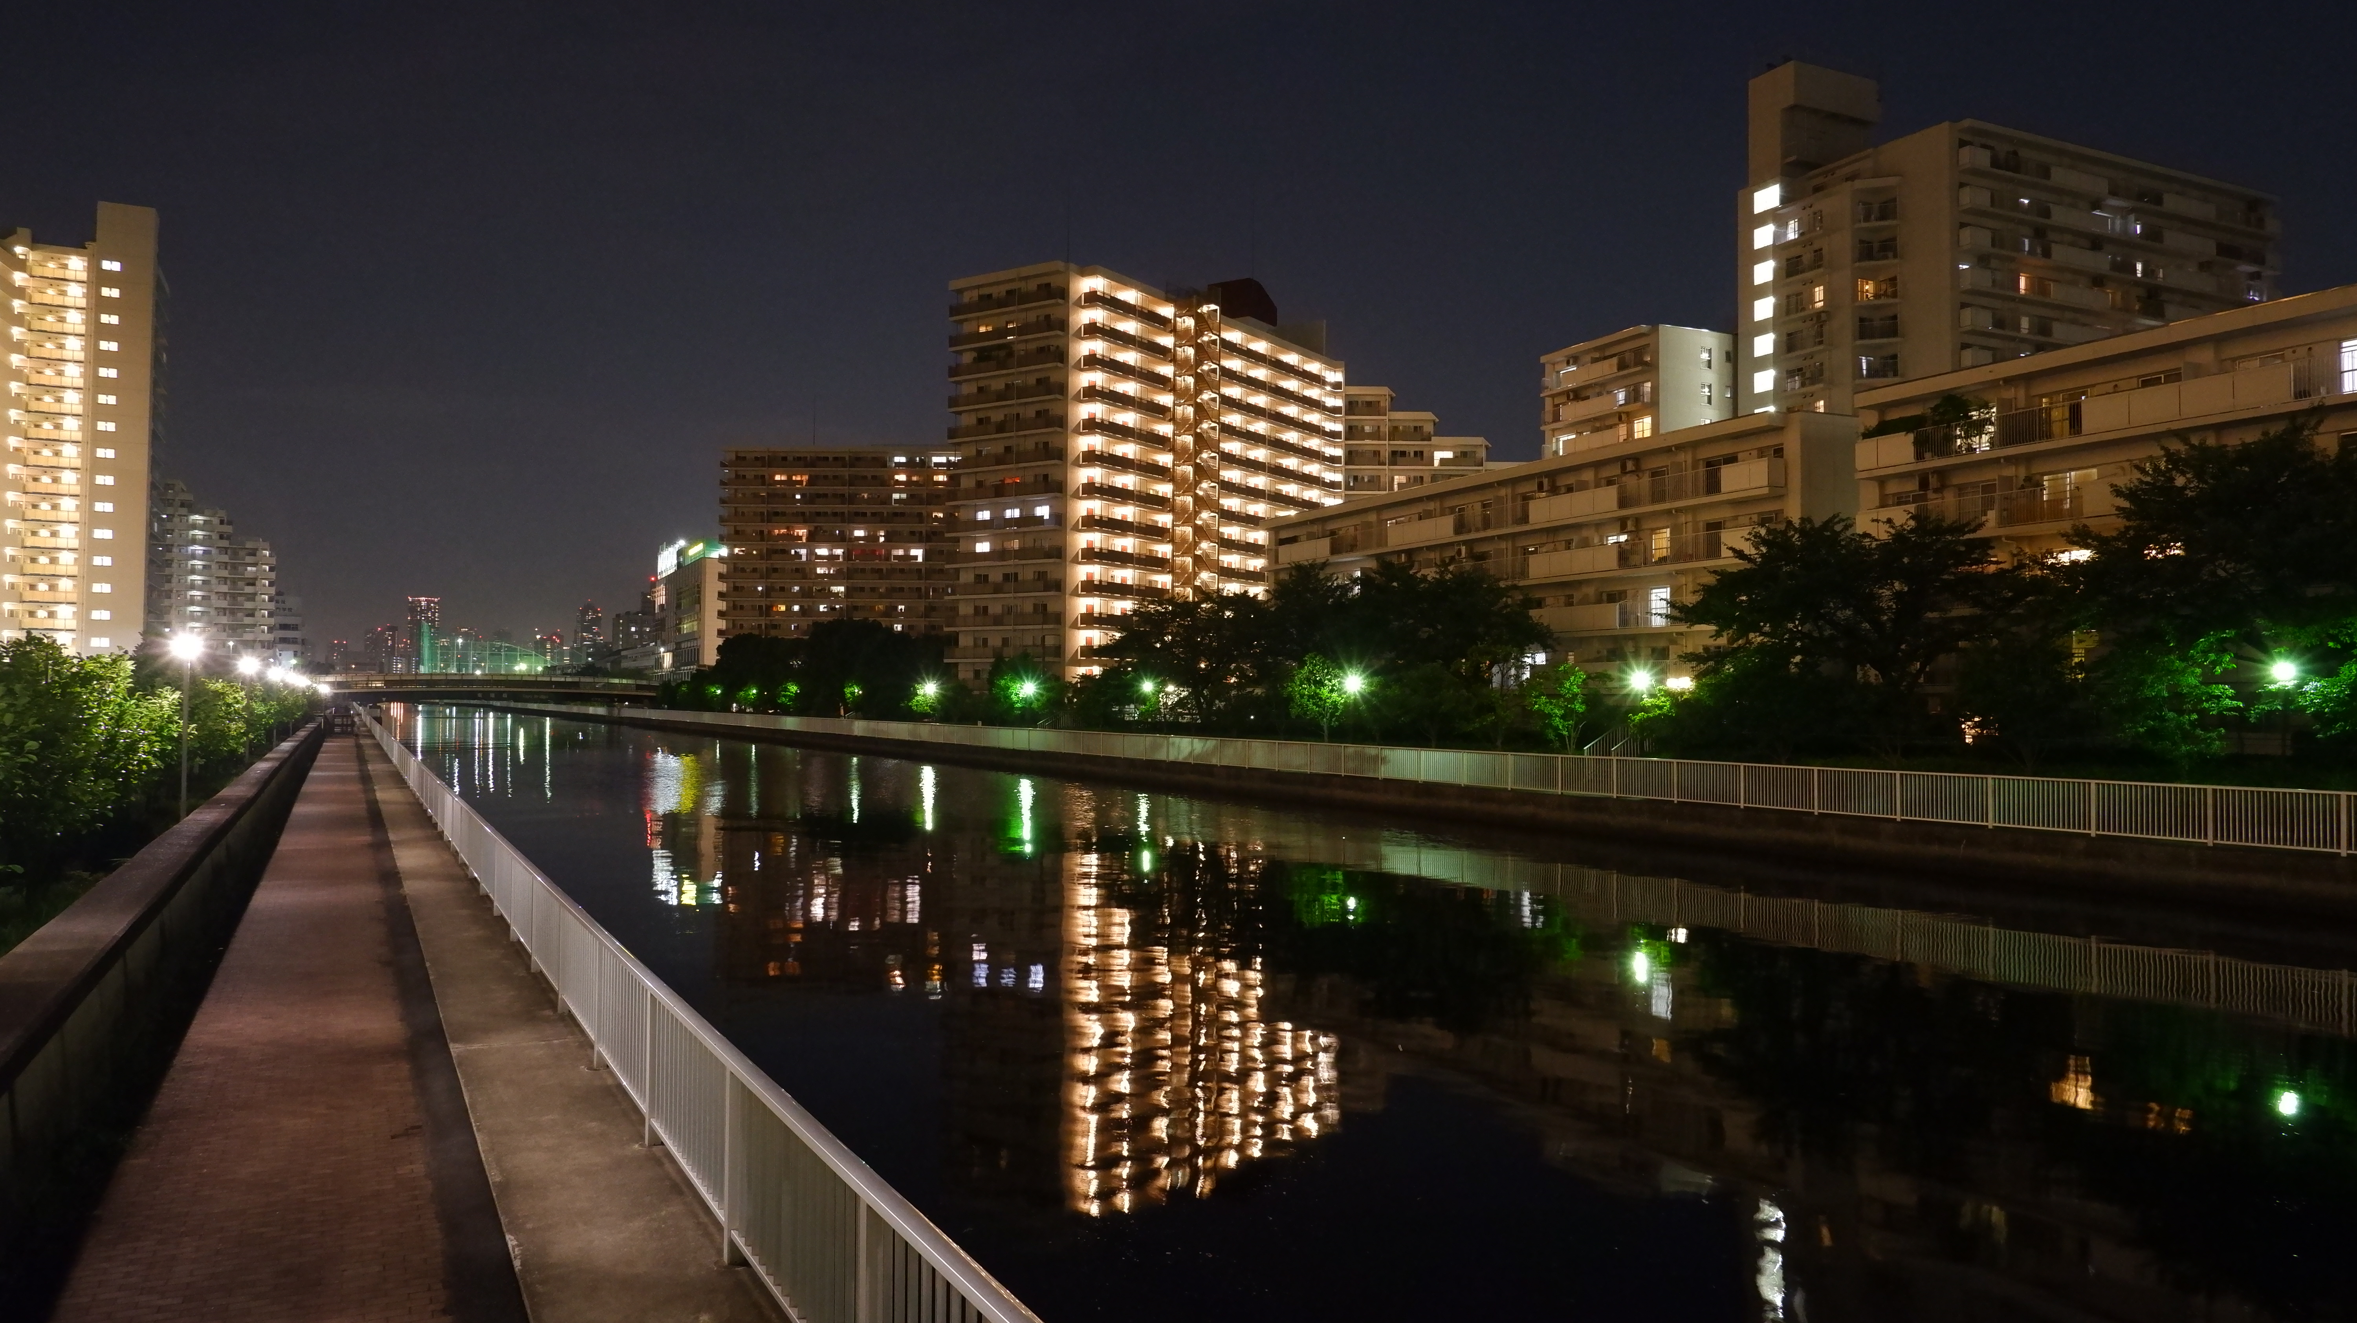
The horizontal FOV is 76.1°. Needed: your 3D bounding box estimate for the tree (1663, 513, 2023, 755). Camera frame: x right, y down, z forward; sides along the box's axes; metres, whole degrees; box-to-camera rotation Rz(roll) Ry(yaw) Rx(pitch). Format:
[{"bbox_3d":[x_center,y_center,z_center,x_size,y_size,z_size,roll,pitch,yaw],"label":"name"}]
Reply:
[{"bbox_3d":[21.343,-0.532,48.368,10.939,8.278,9.500,0,-2,24],"label":"tree"}]

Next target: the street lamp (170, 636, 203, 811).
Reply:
[{"bbox_3d":[-16.007,1.591,24.260,0.500,4.046,0.500,1,-2,-29],"label":"street lamp"}]

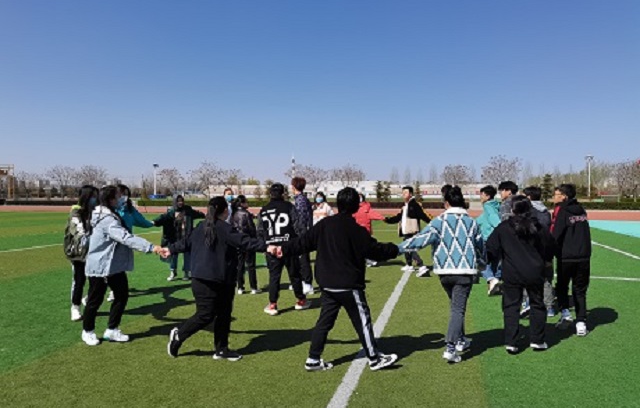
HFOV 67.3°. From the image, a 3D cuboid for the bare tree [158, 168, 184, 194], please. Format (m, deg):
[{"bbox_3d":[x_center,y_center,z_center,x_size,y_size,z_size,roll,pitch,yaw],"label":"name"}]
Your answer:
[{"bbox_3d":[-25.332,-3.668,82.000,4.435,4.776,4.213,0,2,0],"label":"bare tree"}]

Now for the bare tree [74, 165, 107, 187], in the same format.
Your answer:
[{"bbox_3d":[-39.454,-3.971,83.000,5.871,5.698,5.577,0,2,0],"label":"bare tree"}]

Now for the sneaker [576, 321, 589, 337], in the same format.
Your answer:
[{"bbox_3d":[3.042,1.434,5.599,0.110,0.130,0.280,1,1,26],"label":"sneaker"}]

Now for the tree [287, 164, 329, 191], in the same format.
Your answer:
[{"bbox_3d":[-2.176,-3.483,83.930,7.000,6.600,6.500,0,1,0],"label":"tree"}]

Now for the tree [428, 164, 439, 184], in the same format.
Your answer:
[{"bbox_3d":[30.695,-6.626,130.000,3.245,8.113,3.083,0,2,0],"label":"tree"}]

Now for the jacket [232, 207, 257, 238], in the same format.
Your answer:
[{"bbox_3d":[-1.233,0.386,7.900,0.480,0.640,0.320,1,2,30],"label":"jacket"}]

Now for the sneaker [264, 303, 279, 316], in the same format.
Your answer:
[{"bbox_3d":[-0.672,1.410,6.519,0.100,0.120,0.280,0,1,-23],"label":"sneaker"}]

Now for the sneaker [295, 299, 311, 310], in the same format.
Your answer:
[{"bbox_3d":[-0.243,1.405,6.789,0.100,0.120,0.280,1,1,30],"label":"sneaker"}]

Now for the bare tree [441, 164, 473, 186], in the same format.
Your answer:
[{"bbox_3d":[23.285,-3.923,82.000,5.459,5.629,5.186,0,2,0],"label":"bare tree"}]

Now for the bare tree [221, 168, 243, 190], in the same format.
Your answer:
[{"bbox_3d":[-16.562,-3.448,89.934,4.100,6.200,4.100,0,1,0],"label":"bare tree"}]

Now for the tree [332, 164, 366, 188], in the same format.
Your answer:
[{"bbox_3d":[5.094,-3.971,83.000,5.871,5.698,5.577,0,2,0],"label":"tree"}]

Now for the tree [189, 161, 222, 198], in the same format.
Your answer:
[{"bbox_3d":[-19.055,-4.036,80.000,5.658,6.407,5.375,0,2,0],"label":"tree"}]

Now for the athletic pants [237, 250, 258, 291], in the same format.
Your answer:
[{"bbox_3d":[-1.192,0.986,7.900,0.400,0.880,0.300,1,2,30],"label":"athletic pants"}]

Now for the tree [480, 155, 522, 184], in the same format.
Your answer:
[{"bbox_3d":[29.451,-4.422,78.000,6.815,7.221,6.474,0,2,0],"label":"tree"}]

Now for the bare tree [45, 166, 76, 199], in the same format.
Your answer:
[{"bbox_3d":[-46.239,-3.685,85.929,4.900,6.700,4.900,0,1,0],"label":"bare tree"}]

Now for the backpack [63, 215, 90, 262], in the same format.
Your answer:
[{"bbox_3d":[-3.191,0.432,6.300,0.220,0.520,0.330,-1,2,-41],"label":"backpack"}]

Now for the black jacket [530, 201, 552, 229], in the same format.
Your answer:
[{"bbox_3d":[2.833,0.297,6.350,0.480,0.680,0.340,-1,2,-43],"label":"black jacket"}]

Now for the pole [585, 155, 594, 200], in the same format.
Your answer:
[{"bbox_3d":[66.169,-6.340,117.881,1.800,11.200,1.800,0,1,0],"label":"pole"}]

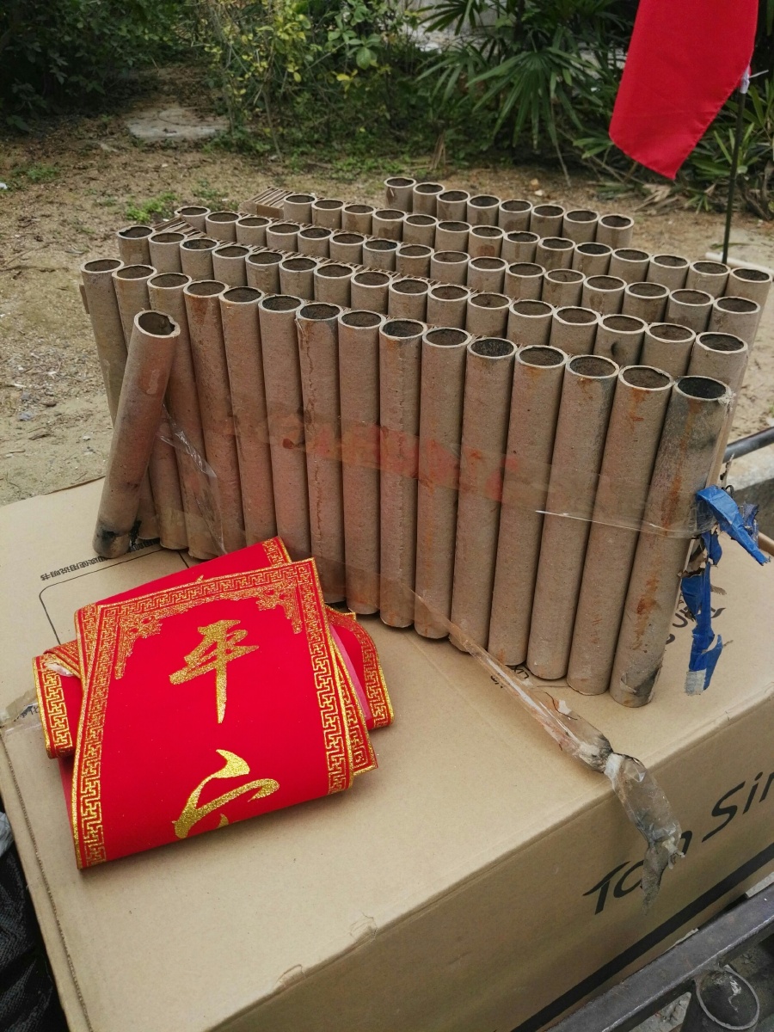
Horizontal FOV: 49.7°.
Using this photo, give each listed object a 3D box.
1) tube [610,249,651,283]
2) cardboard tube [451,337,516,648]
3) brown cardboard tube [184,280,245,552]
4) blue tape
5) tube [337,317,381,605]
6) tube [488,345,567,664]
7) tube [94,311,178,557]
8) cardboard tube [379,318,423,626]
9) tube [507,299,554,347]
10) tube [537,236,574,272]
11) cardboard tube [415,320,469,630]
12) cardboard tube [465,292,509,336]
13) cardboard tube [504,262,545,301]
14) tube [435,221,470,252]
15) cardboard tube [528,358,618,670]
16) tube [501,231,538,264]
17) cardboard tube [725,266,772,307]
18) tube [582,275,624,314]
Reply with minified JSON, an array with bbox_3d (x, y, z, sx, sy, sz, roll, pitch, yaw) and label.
[{"bbox_3d":[0.231,-0.127,0.878,0.037,0.295,0.037,17,39,21],"label":"tube"},{"bbox_3d":[0.079,-0.005,0.704,0.037,0.295,0.037,0,35,0],"label":"cardboard tube"},{"bbox_3d":[-0.157,-0.075,0.798,0.037,0.295,0.037,17,39,21],"label":"brown cardboard tube"},{"bbox_3d":[0.258,0.066,0.664,0.060,0.188,0.045,17,39,21],"label":"blue tape"},{"bbox_3d":[-0.022,-0.035,0.745,0.037,0.295,0.037,0,36,0],"label":"tube"},{"bbox_3d":[0.103,0.005,0.632,0.034,0.271,0.034,16,39,20],"label":"tube"},{"bbox_3d":[-0.239,-0.064,0.781,0.036,0.286,0.036,34,42,6],"label":"tube"},{"bbox_3d":[0.012,-0.025,0.732,0.037,0.295,0.037,0,36,0],"label":"cardboard tube"},{"bbox_3d":[0.119,-0.049,0.761,0.036,0.294,0.036,16,39,21],"label":"tube"},{"bbox_3d":[0.166,-0.146,0.904,0.037,0.295,0.037,17,39,21],"label":"tube"},{"bbox_3d":[0.045,-0.014,0.710,0.036,0.294,0.036,0,36,0],"label":"cardboard tube"},{"bbox_3d":[0.076,-0.053,0.711,0.034,0.271,0.034,16,39,20],"label":"cardboard tube"},{"bbox_3d":[0.125,-0.103,0.843,0.037,0.295,0.037,17,39,21],"label":"cardboard tube"},{"bbox_3d":[0.061,-0.160,0.858,0.034,0.271,0.034,16,39,20],"label":"tube"},{"bbox_3d":[0.145,0.015,0.671,0.036,0.294,0.036,16,39,21],"label":"cardboard tube"},{"bbox_3d":[0.121,-0.143,0.836,0.034,0.271,0.034,16,39,20],"label":"tube"},{"bbox_3d":[0.329,-0.096,0.835,0.036,0.294,0.036,15,39,21],"label":"cardboard tube"},{"bbox_3d":[0.190,-0.083,0.812,0.036,0.294,0.036,16,39,21],"label":"tube"}]

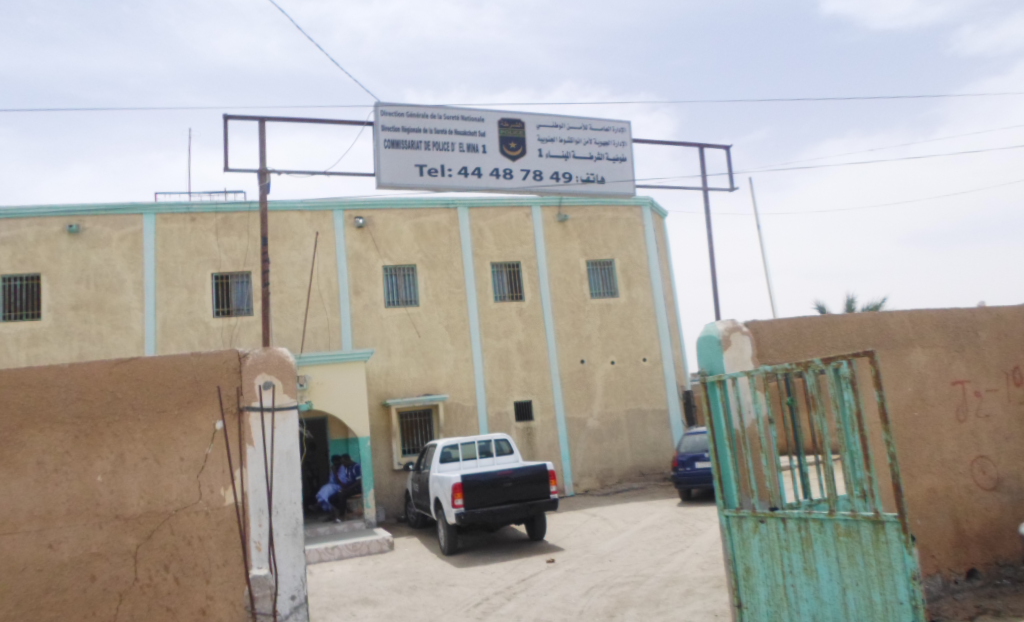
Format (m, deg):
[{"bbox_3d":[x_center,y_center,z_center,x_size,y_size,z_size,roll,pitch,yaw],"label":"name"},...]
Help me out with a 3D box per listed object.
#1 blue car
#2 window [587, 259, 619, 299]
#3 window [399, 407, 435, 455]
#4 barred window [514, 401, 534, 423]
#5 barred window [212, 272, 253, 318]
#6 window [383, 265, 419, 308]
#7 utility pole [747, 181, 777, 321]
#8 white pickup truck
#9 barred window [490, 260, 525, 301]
[{"bbox_3d":[4.693,3.243,16.220,1.660,1.430,4.000,-10,-11,23],"label":"blue car"},{"bbox_3d":[2.463,-0.861,20.121,0.837,1.074,0.120,-3,-11,-17],"label":"window"},{"bbox_3d":[-2.284,2.938,17.893,0.806,1.091,0.120,-3,-11,-17],"label":"window"},{"bbox_3d":[0.300,2.545,18.745,0.474,0.505,0.120,-3,-11,-17],"label":"barred window"},{"bbox_3d":[-6.541,-0.373,17.344,0.874,1.066,0.120,-3,-11,-17],"label":"barred window"},{"bbox_3d":[-2.776,-0.611,18.513,0.843,1.076,0.120,-3,-11,-17],"label":"window"},{"bbox_3d":[9.222,0.118,26.084,0.120,10.133,0.120,-3,-11,-17],"label":"utility pole"},{"bbox_3d":[-0.780,3.382,14.155,1.770,1.800,5.200,-3,-9,-17],"label":"white pickup truck"},{"bbox_3d":[-0.110,-0.750,19.334,0.827,1.062,0.120,-3,-11,-17],"label":"barred window"}]

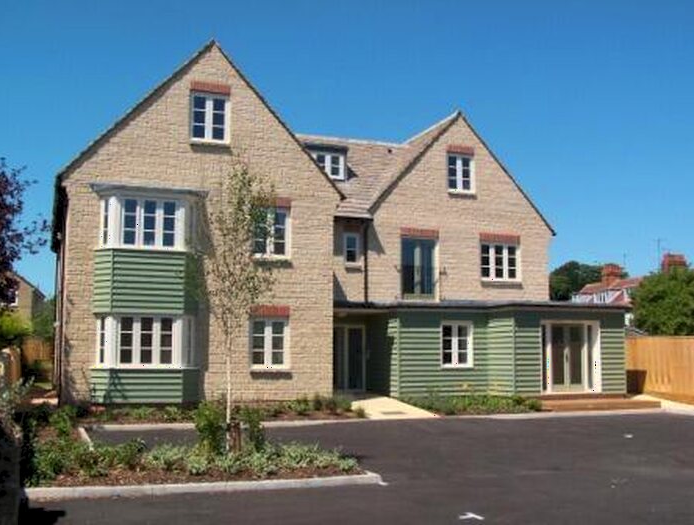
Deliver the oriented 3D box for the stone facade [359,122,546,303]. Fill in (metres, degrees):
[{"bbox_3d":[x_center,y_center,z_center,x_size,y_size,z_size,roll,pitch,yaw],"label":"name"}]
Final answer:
[{"bbox_3d":[3.915,-1.888,28.204,7.087,6.590,0.600,2,-6,-20],"label":"stone facade"}]

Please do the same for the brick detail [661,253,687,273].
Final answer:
[{"bbox_3d":[22.673,0.138,56.000,1.750,1.700,1.100,1,-6,-11],"label":"brick detail"}]

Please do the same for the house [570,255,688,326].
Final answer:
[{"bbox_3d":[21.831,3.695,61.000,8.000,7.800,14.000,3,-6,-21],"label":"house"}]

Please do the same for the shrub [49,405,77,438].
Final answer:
[{"bbox_3d":[-4.945,2.771,14.110,0.462,0.512,0.462,2,-6,-19],"label":"shrub"}]

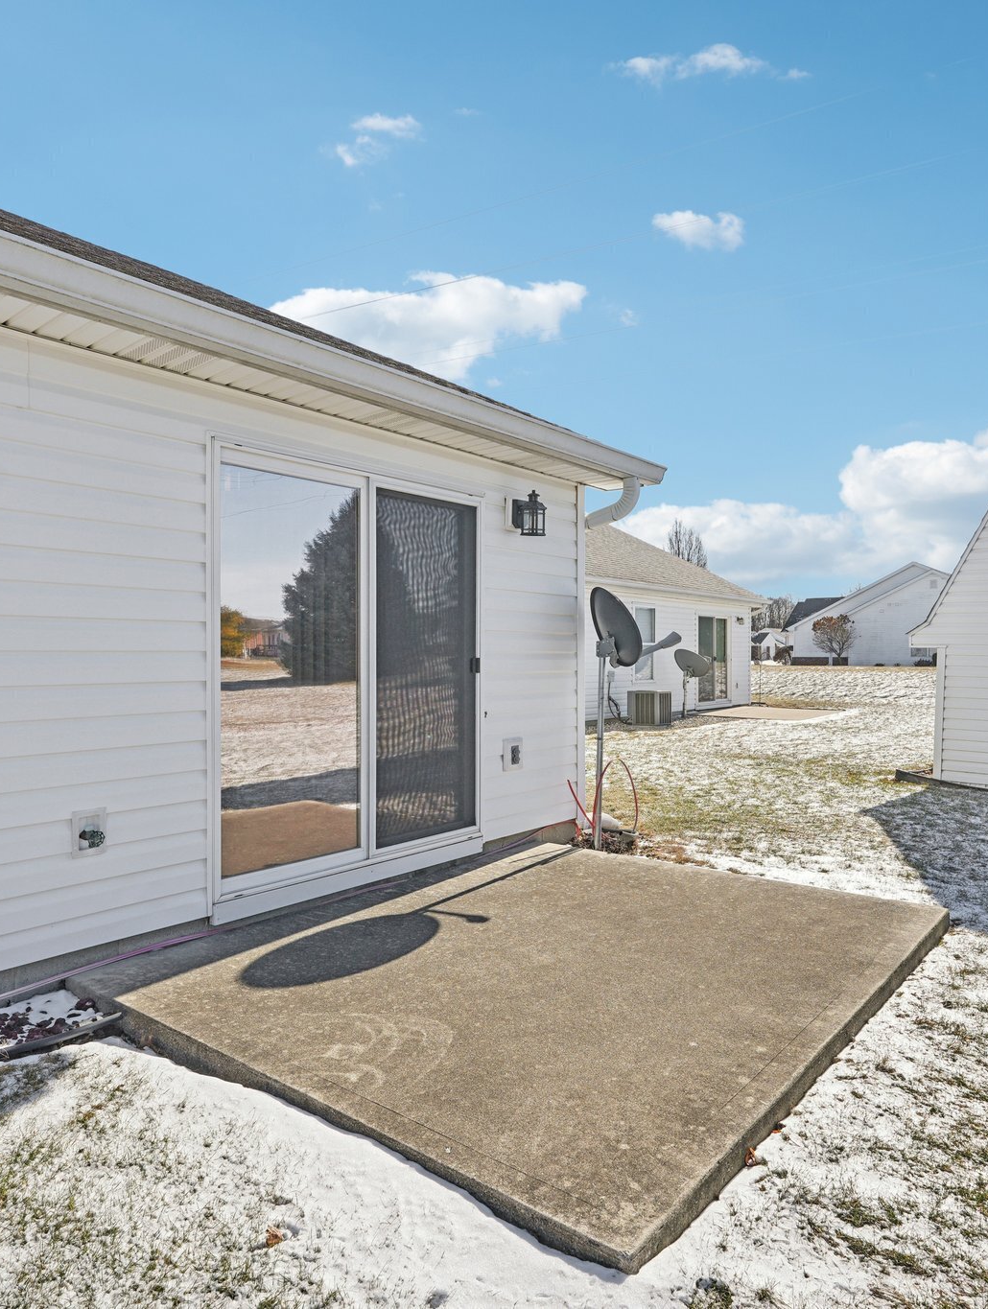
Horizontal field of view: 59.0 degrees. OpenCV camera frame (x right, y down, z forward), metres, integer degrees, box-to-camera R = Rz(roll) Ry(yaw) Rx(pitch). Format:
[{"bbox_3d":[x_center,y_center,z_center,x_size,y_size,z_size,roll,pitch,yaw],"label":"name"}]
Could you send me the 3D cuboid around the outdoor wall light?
[{"bbox_3d":[0.227,-0.868,5.355,0.172,0.275,0.125,0,0,39],"label":"outdoor wall light"}]

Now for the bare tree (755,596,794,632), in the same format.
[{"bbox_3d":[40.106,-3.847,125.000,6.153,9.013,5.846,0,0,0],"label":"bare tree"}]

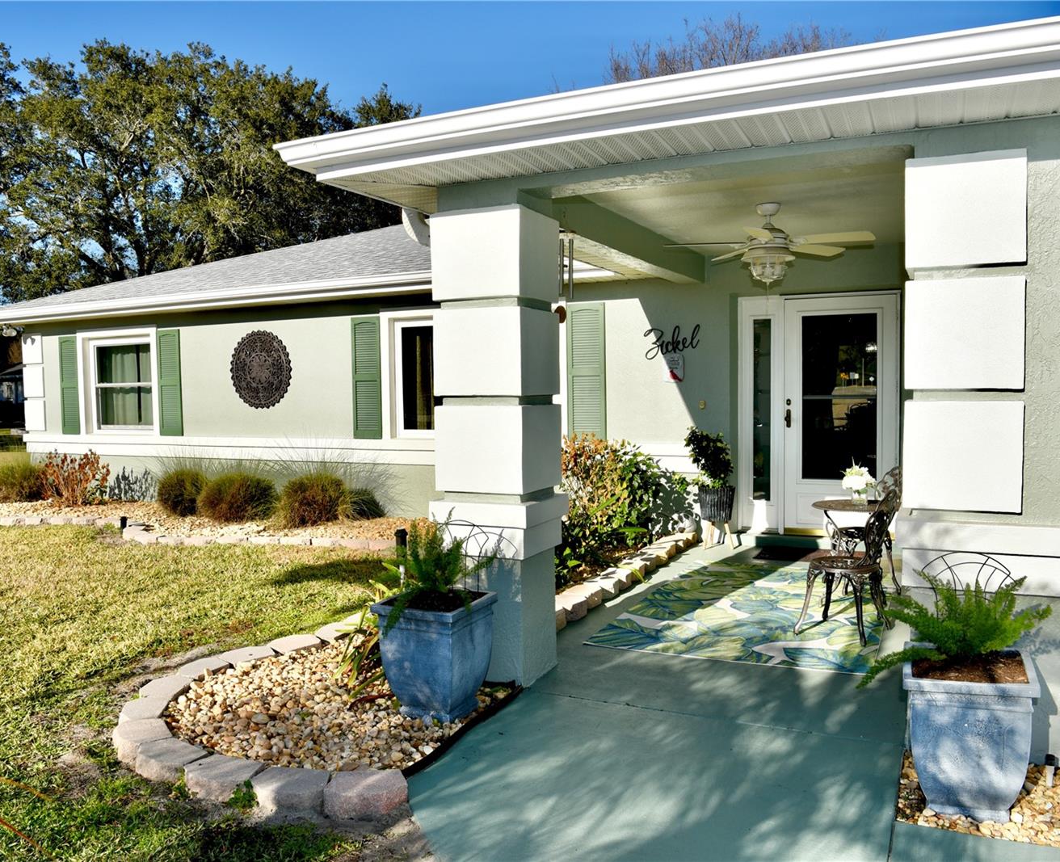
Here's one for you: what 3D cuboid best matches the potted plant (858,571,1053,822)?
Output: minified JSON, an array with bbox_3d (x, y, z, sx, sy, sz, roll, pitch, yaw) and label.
[{"bbox_3d":[1.402,0.857,2.873,0.589,0.798,0.532,1,3,25],"label":"potted plant"}]

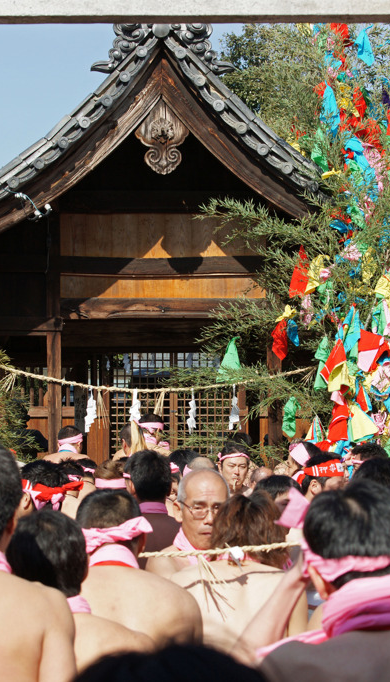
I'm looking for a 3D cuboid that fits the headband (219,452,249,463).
[{"bbox_3d":[0.197,0.582,9.900,0.165,0.050,0.180,0,-2,-2],"label":"headband"}]

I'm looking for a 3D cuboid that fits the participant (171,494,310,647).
[{"bbox_3d":[0.123,1.199,5.467,0.480,1.562,0.420,0,-2,-11],"label":"participant"}]

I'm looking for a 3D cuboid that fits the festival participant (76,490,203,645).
[{"bbox_3d":[-0.199,1.170,5.017,0.500,1.582,0.420,0,-2,-2],"label":"festival participant"}]

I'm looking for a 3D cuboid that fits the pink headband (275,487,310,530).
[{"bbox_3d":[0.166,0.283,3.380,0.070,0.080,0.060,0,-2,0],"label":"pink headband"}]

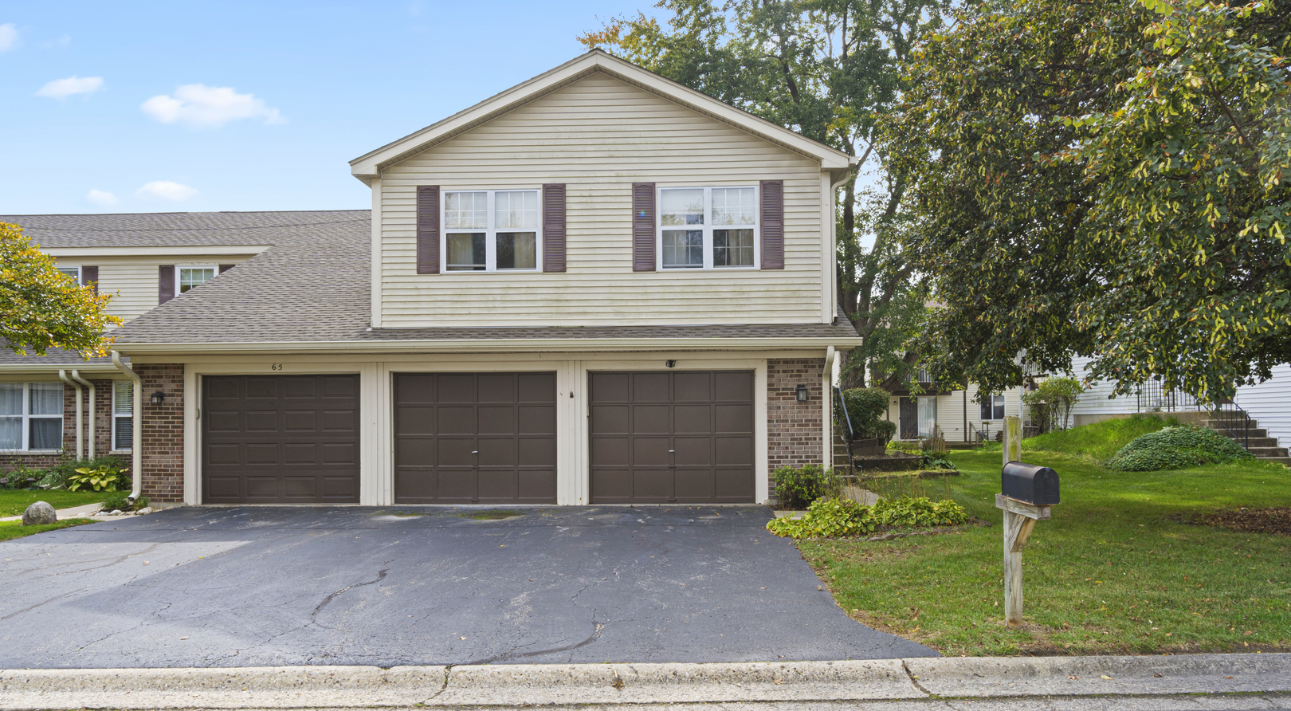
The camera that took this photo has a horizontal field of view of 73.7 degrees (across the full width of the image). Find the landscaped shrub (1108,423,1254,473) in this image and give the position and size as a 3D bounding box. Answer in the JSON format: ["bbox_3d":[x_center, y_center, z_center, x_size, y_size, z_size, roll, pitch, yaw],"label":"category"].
[{"bbox_3d":[10.500,1.790,17.000,2.700,0.850,2.200,-1,-2,2],"label":"landscaped shrub"}]

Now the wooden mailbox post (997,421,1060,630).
[{"bbox_3d":[2.600,1.175,5.920,0.190,1.500,0.780,-1,-2,3],"label":"wooden mailbox post"}]

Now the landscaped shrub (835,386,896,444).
[{"bbox_3d":[4.500,1.220,17.500,1.300,1.150,1.200,-1,-2,2],"label":"landscaped shrub"}]

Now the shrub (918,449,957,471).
[{"bbox_3d":[5.450,1.950,15.950,0.720,0.420,0.650,-1,-2,2],"label":"shrub"}]

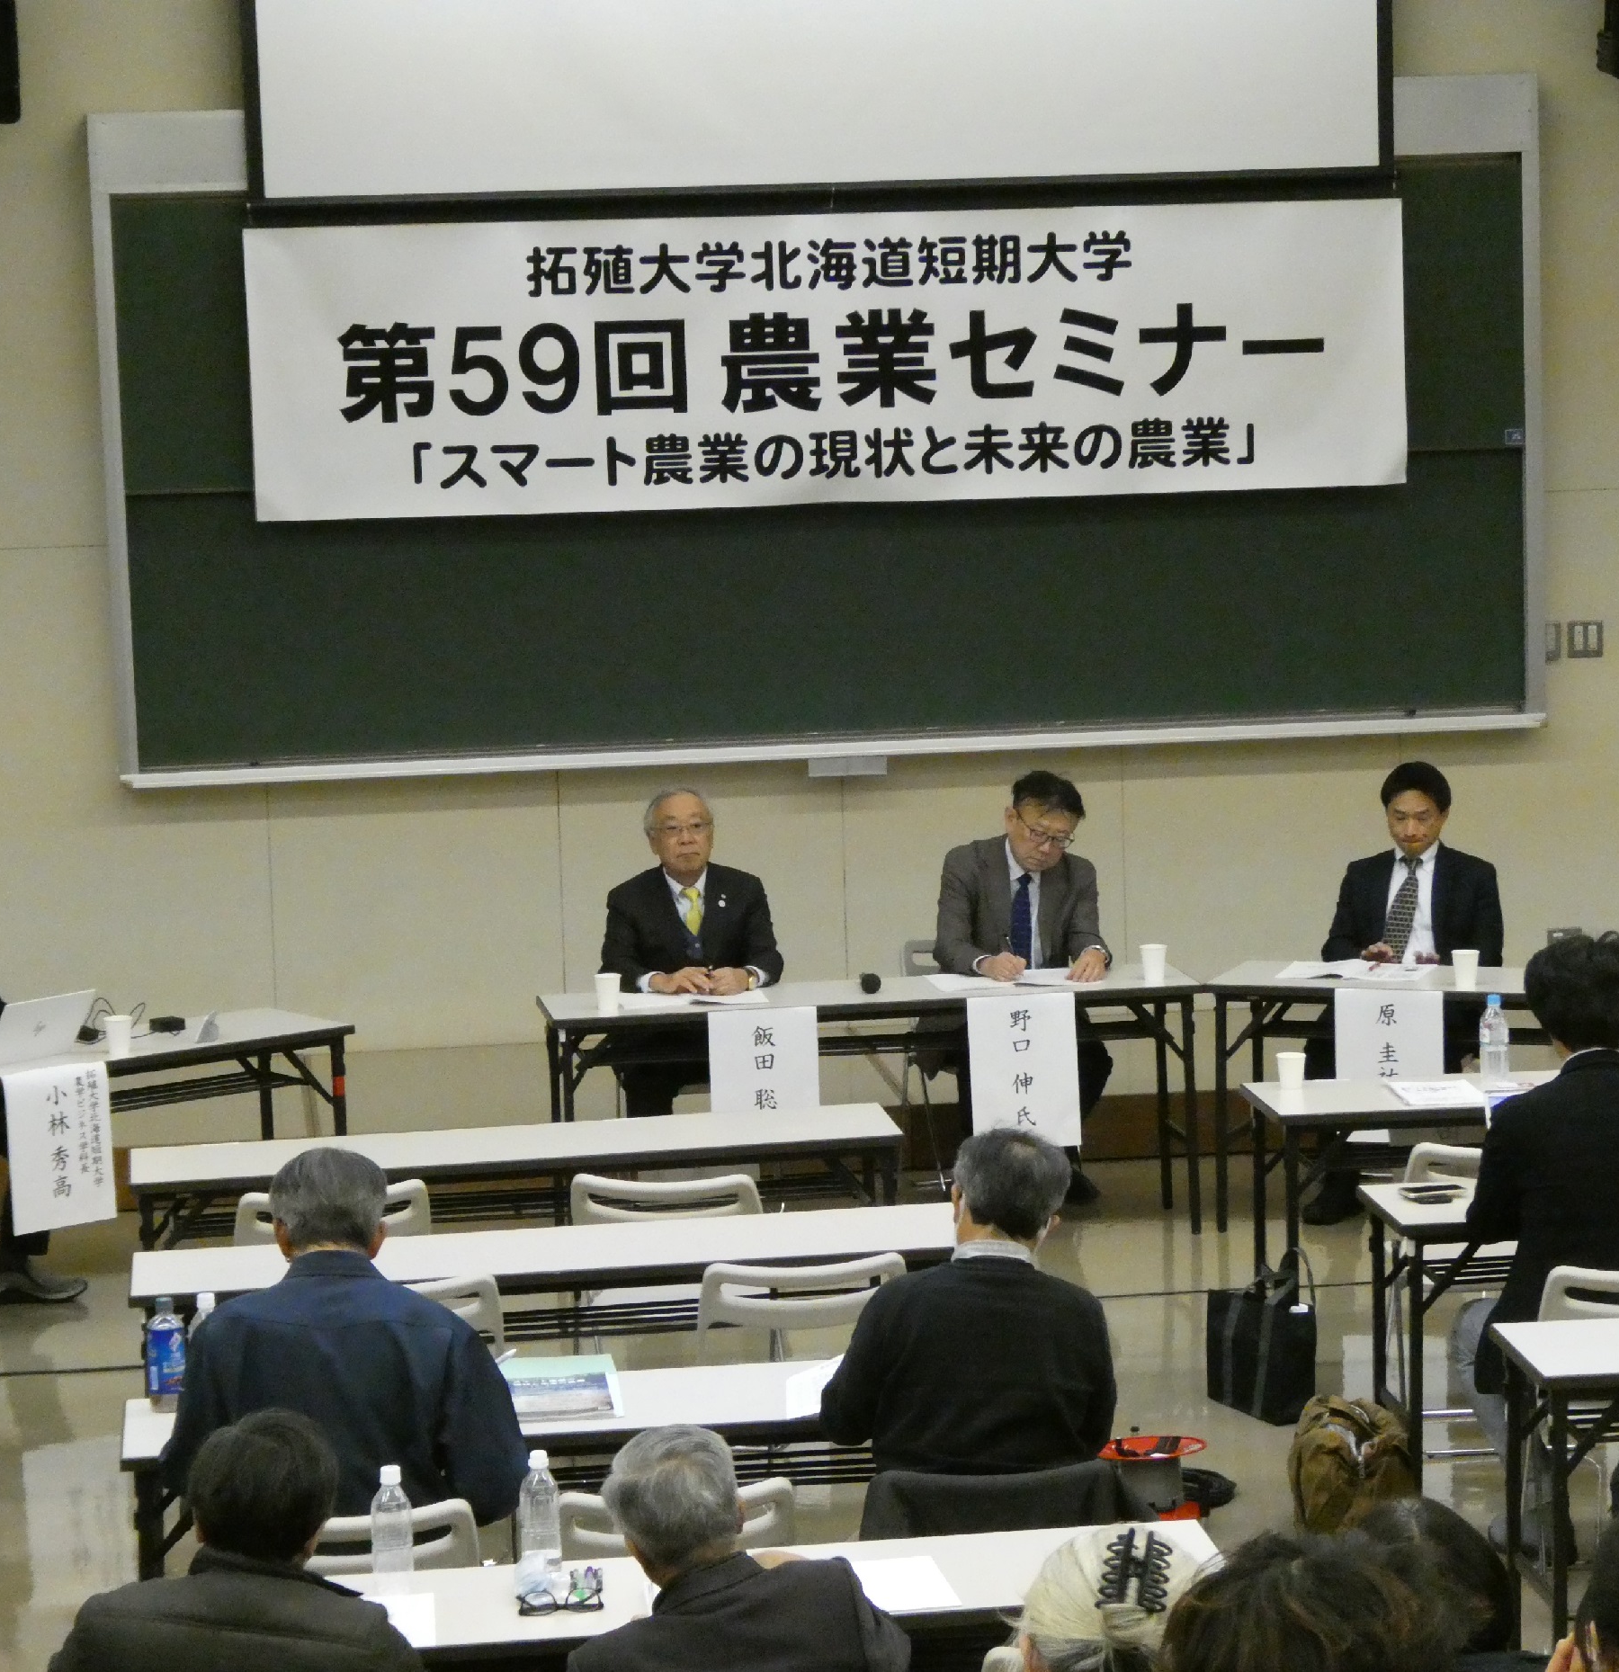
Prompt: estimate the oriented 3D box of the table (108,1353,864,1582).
[{"bbox_3d":[-0.351,1.390,9.457,1.800,0.700,0.450,-3,7,-7],"label":"table"}]

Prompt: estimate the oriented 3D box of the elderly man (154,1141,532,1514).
[{"bbox_3d":[-0.825,1.165,9.007,0.640,1.310,0.740,-3,7,-7],"label":"elderly man"}]

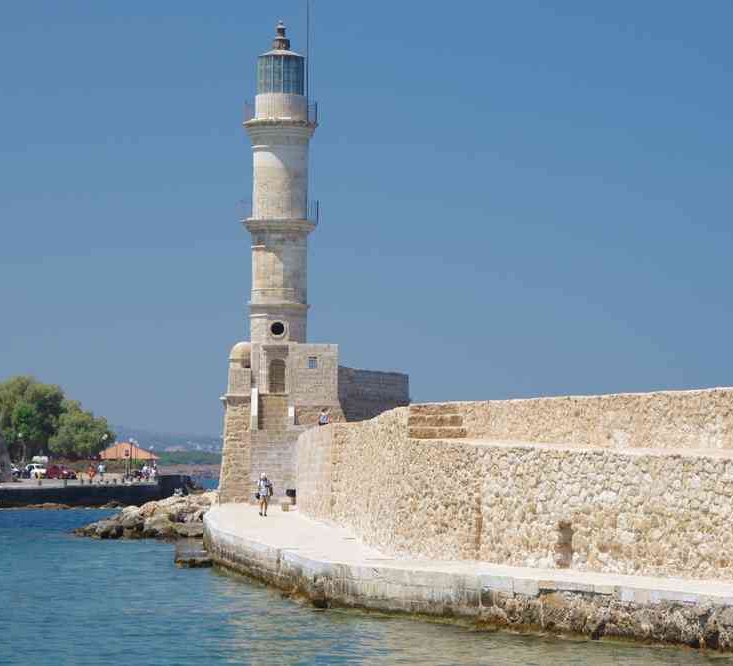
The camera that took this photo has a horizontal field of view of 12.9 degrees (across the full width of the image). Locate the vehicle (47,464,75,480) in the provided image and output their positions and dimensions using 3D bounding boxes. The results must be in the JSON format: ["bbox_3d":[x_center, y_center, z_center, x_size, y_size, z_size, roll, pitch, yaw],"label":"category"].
[{"bbox_3d":[-30.683,13.955,325.000,1.650,1.470,3.800,2,-3,-40],"label":"vehicle"}]

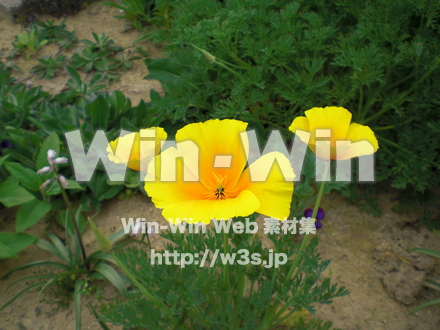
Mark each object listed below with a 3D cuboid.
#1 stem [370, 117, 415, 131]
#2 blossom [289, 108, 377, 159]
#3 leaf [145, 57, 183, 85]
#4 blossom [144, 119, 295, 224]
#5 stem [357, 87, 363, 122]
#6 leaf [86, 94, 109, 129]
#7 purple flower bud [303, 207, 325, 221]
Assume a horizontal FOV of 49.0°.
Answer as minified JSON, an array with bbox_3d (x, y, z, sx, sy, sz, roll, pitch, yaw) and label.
[{"bbox_3d":[0.259,-0.061,0.720,0.067,0.006,0.005,-17,0,7],"label":"stem"},{"bbox_3d":[0.080,-0.021,0.340,0.063,0.035,0.057,0,36,0],"label":"blossom"},{"bbox_3d":[-0.115,-0.194,1.000,0.082,0.018,0.052,6,75,2],"label":"leaf"},{"bbox_3d":[0.000,0.003,0.255,0.078,0.036,0.066,0,36,0],"label":"blossom"},{"bbox_3d":[0.202,-0.088,0.700,0.006,0.060,0.005,4,29,-2],"label":"stem"},{"bbox_3d":[-0.215,-0.094,0.860,0.043,0.066,0.012,0,21,0],"label":"leaf"},{"bbox_3d":[0.083,0.044,0.430,0.020,0.016,0.013,0,36,0],"label":"purple flower bud"}]

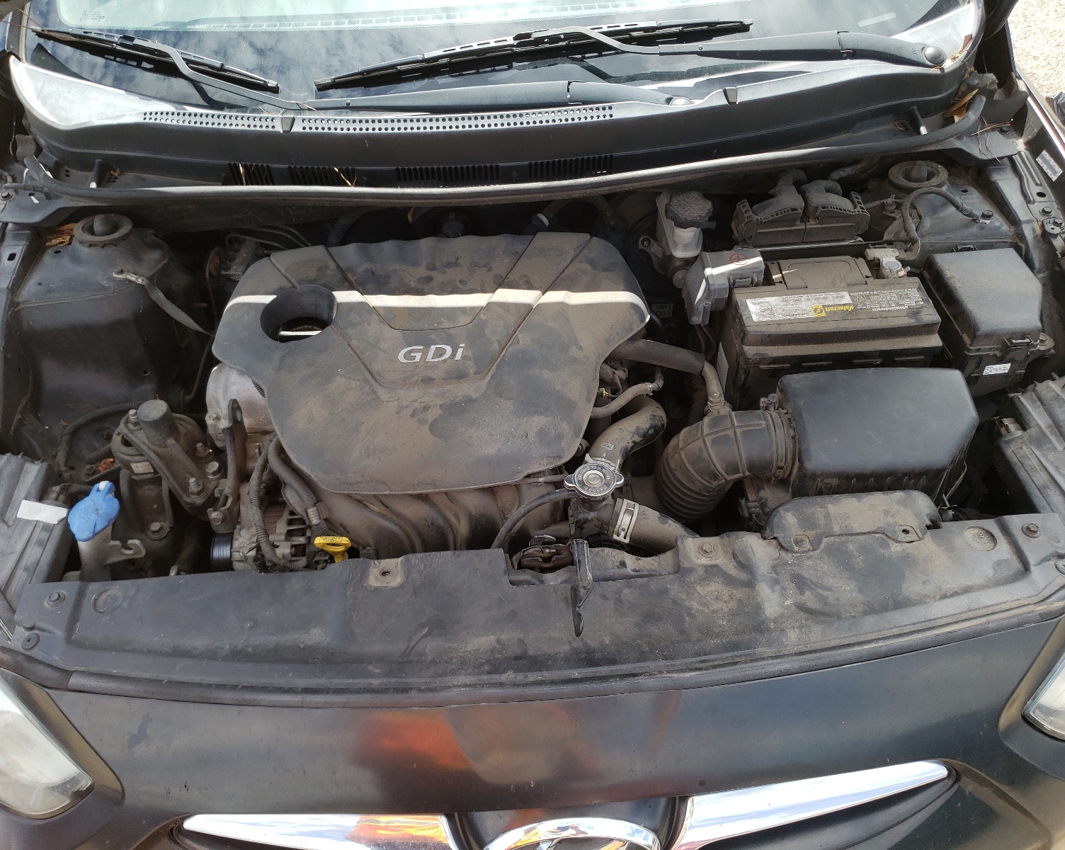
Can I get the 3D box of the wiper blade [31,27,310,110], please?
[{"bbox_3d":[-0.545,-0.532,1.267,0.429,0.050,0.060,15,77,5],"label":"wiper blade"}]

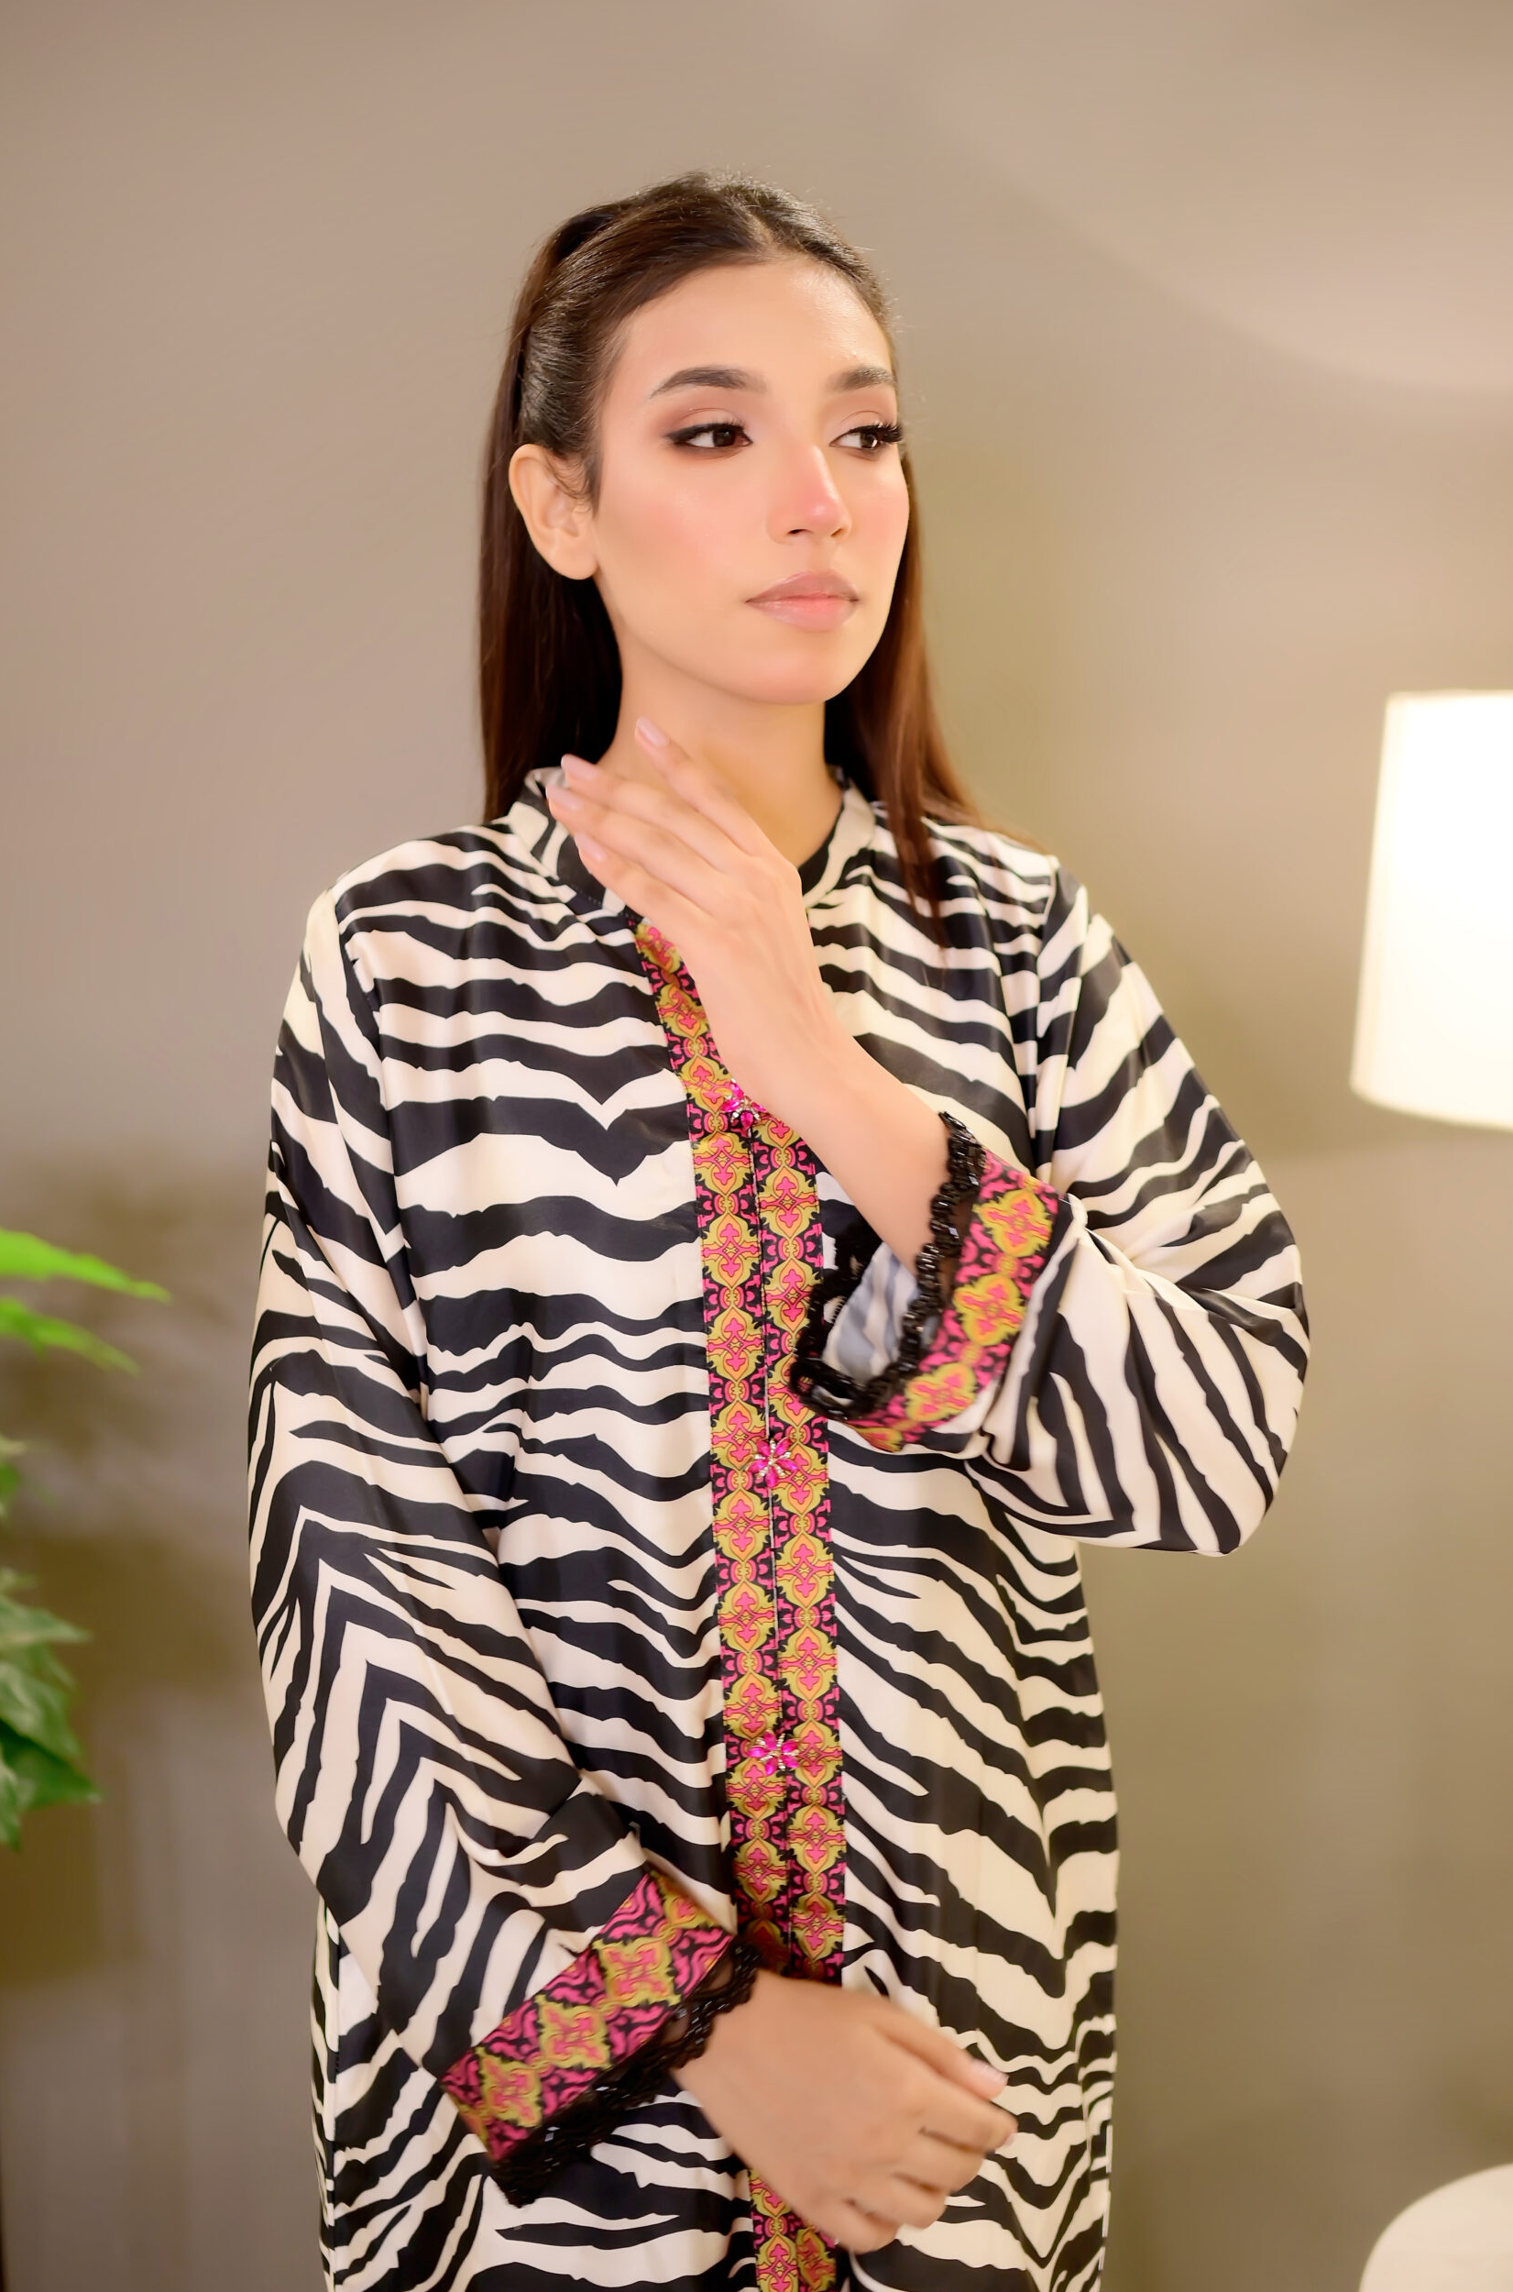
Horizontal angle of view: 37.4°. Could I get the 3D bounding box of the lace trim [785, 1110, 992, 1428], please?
[{"bbox_3d":[0.055,0.050,0.915,0.032,0.132,0.066,26,0,-36],"label":"lace trim"}]

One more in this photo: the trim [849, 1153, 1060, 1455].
[{"bbox_3d":[0.079,0.064,0.935,0.045,0.128,0.066,26,0,-36],"label":"trim"}]

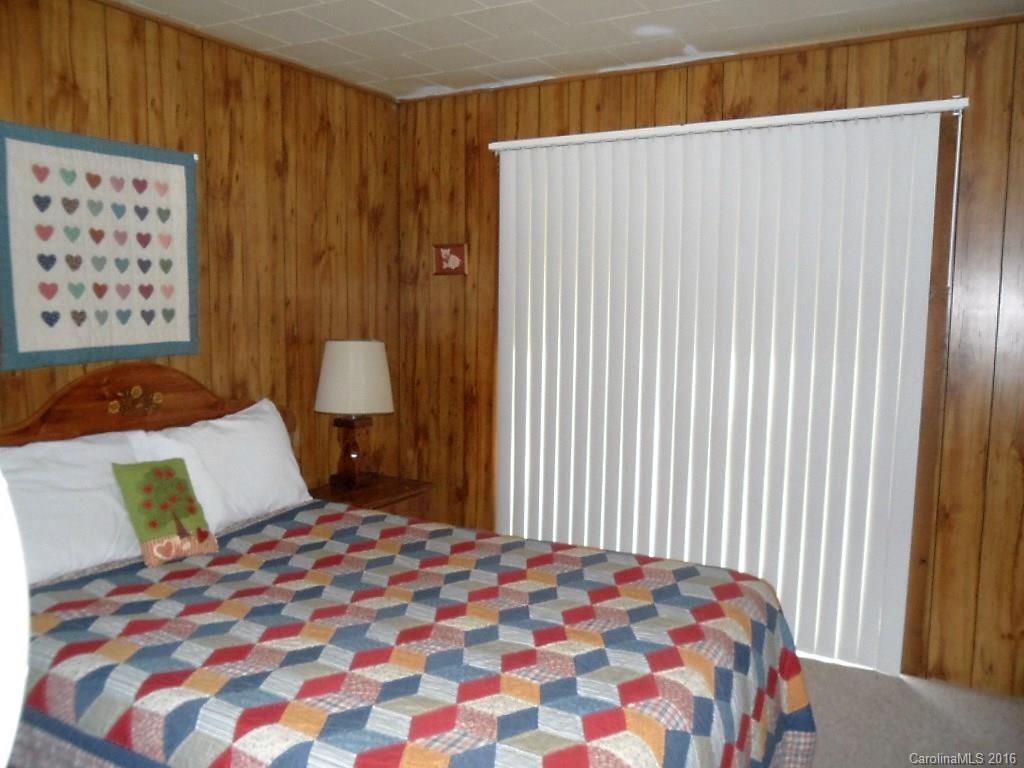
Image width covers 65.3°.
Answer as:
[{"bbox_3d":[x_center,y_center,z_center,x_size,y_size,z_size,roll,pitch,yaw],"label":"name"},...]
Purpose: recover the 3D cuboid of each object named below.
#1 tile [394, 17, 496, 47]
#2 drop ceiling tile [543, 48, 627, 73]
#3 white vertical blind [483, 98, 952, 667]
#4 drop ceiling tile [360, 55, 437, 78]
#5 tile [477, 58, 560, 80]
[{"bbox_3d":[-0.266,-1.335,3.011,0.305,0.025,0.305,4,8,29],"label":"tile"},{"bbox_3d":[0.311,-1.371,3.371,0.302,0.018,0.302,4,8,29],"label":"drop ceiling tile"},{"bbox_3d":[0.742,0.010,3.456,1.880,2.170,0.090,4,8,29],"label":"white vertical blind"},{"bbox_3d":[-0.508,-1.388,3.479,0.302,0.018,0.302,4,8,29],"label":"drop ceiling tile"},{"bbox_3d":[0.044,-1.391,3.518,0.302,0.018,0.302,4,8,29],"label":"tile"}]

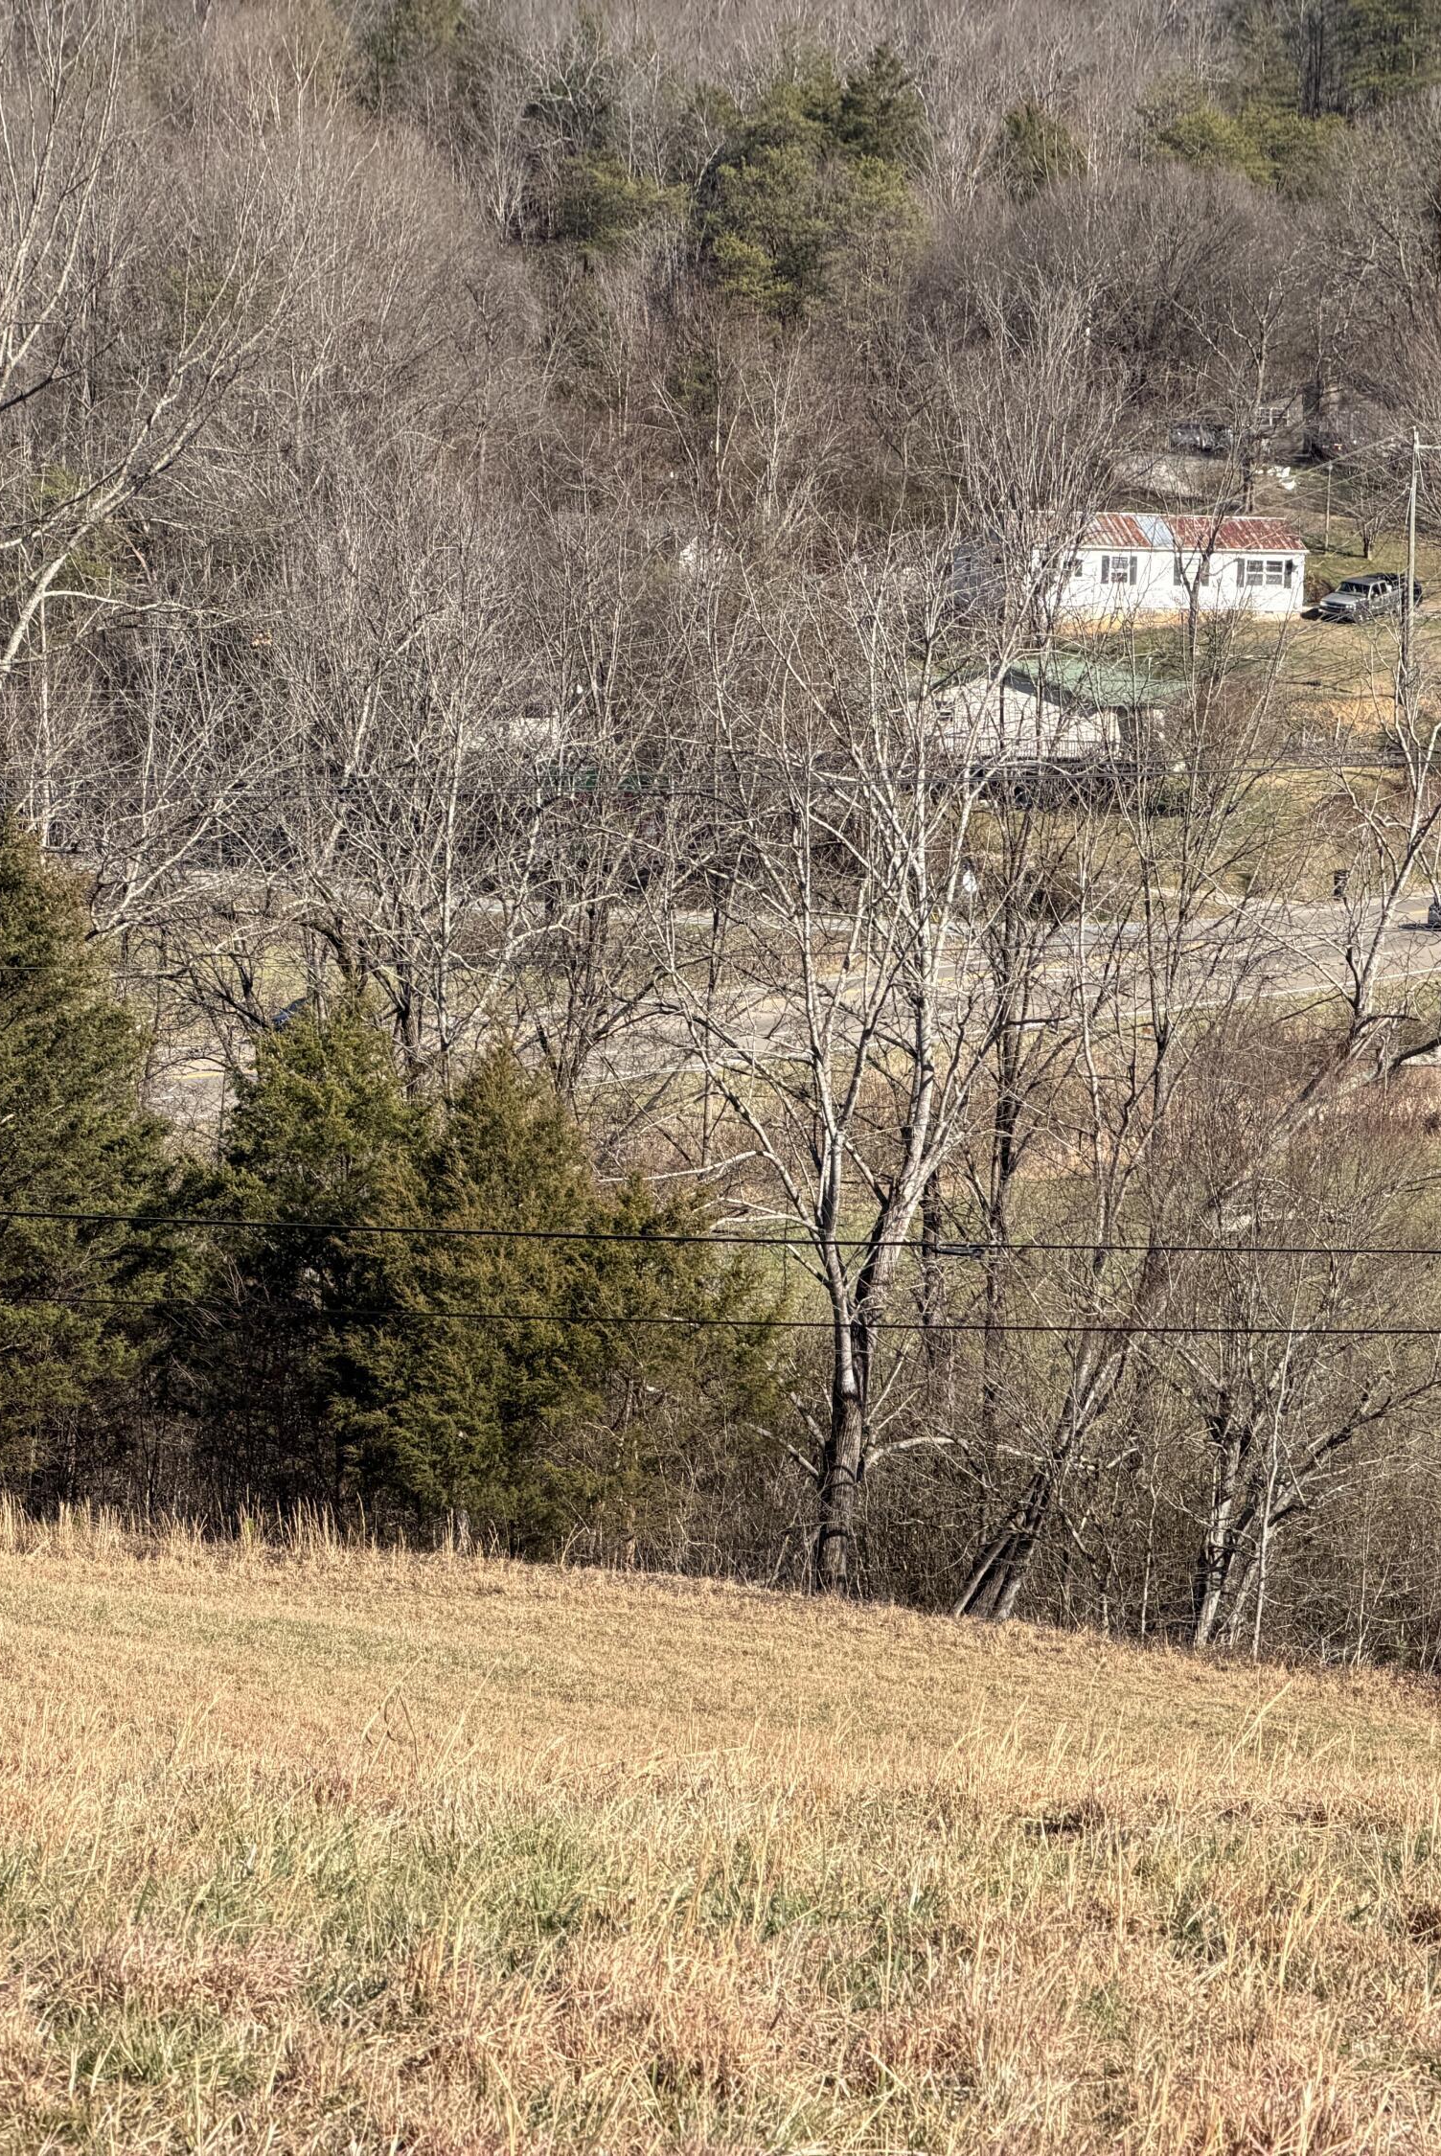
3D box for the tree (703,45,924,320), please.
[{"bbox_3d":[6.397,-60.812,570.000,15.500,20.000,14.500,0,6,0],"label":"tree"}]

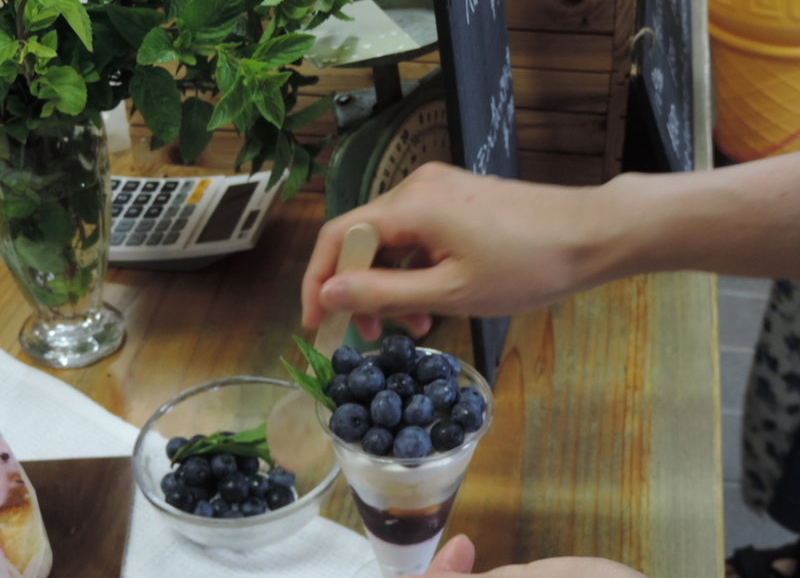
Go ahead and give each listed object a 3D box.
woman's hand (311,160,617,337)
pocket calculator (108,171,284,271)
[{"bbox_3d":[0.030,-0.019,0.660,0.158,0.078,0.088,-4,38,-7],"label":"woman's hand"},{"bbox_3d":[-0.166,-0.057,0.929,0.147,0.028,0.101,3,37,11],"label":"pocket calculator"}]

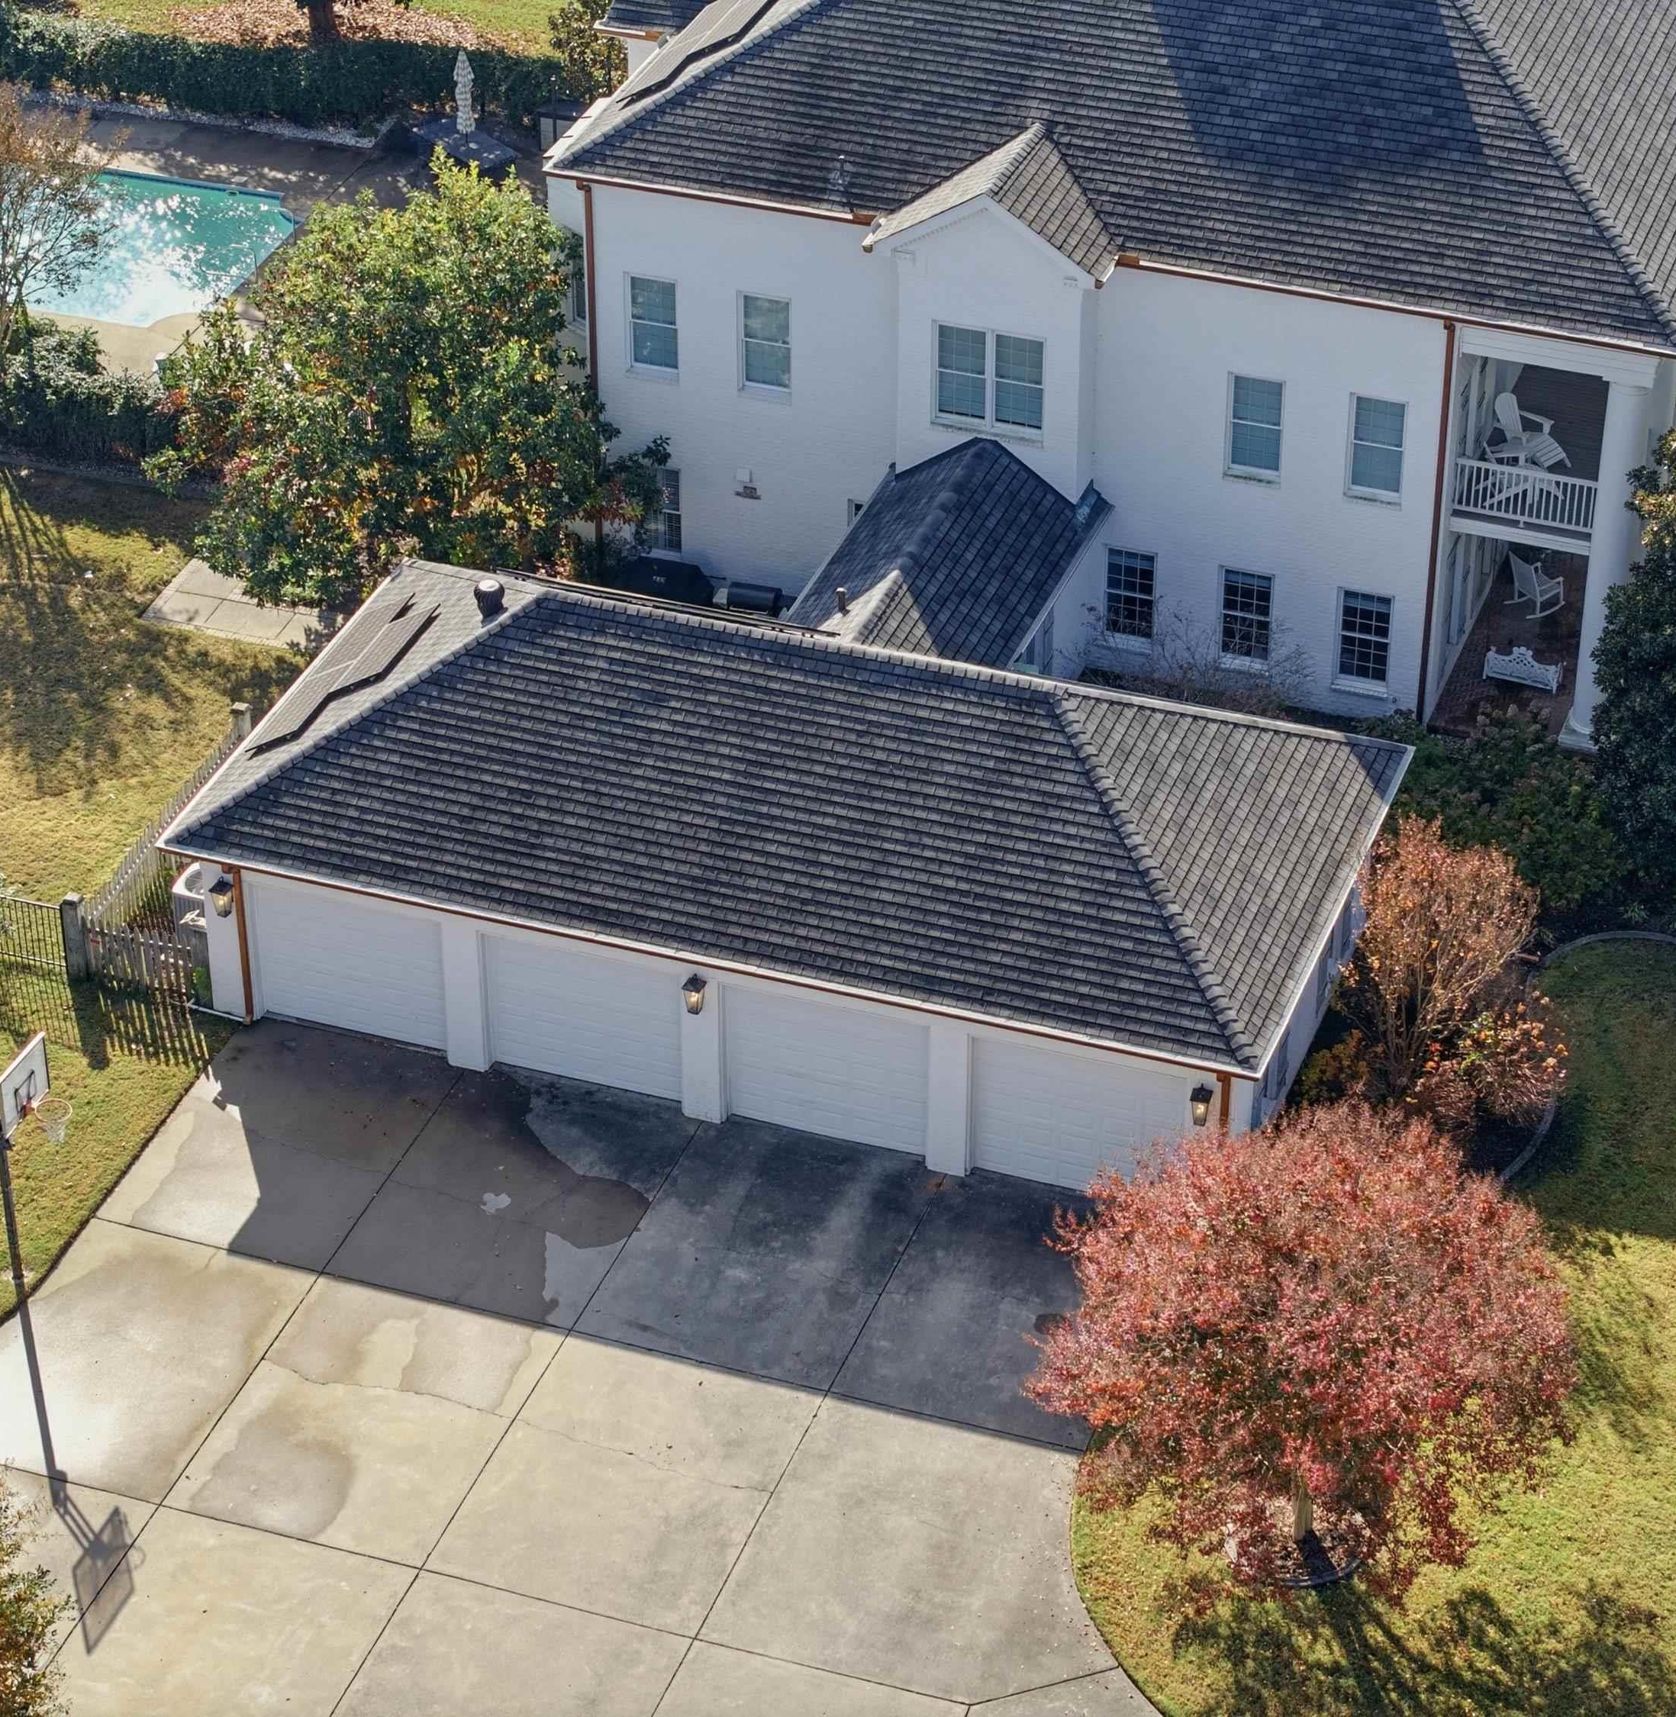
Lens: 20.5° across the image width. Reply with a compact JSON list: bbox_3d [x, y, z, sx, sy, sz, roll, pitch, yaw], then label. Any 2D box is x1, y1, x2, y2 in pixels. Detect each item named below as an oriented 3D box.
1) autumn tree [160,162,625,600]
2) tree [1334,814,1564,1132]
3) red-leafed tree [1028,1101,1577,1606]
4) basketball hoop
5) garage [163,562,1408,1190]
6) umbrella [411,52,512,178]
[{"bbox_3d":[-7.378,-8.063,76.368,7.800,7.000,7.200,0,34,0],"label":"autumn tree"},{"bbox_3d":[8.352,1.662,64.040,3.100,4.600,2.800,0,34,0],"label":"tree"},{"bbox_3d":[5.671,5.979,56.378,6.700,6.100,6.600,0,34,0],"label":"red-leafed tree"},{"bbox_3d":[-10.265,3.464,60.627,0.570,0.470,0.490,11,36,17],"label":"basketball hoop"},{"bbox_3d":[-0.584,-0.661,66.546,16.100,5.720,8.420,11,36,17],"label":"garage"},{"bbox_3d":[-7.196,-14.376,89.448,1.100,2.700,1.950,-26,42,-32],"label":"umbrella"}]

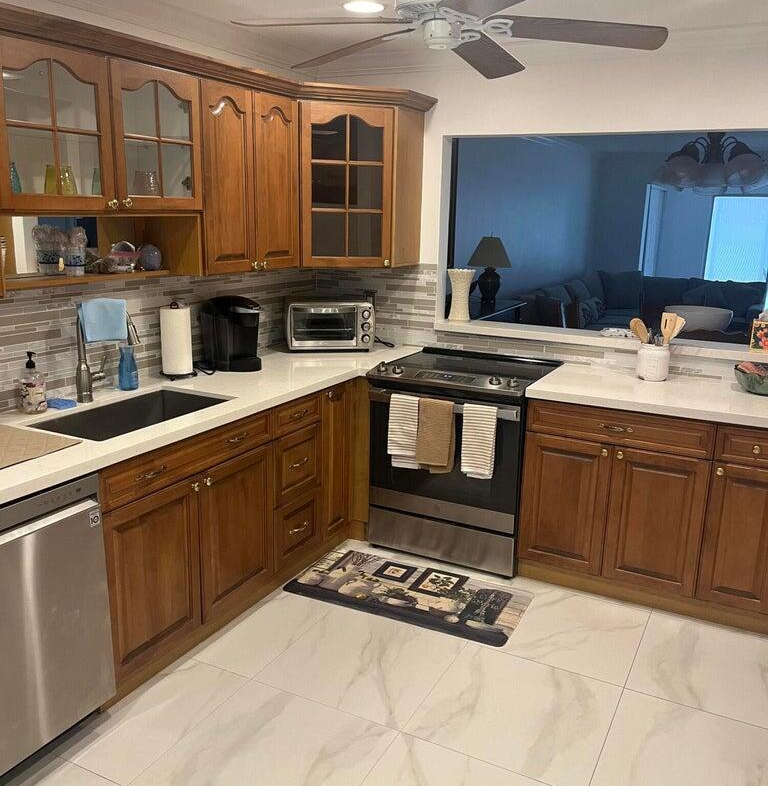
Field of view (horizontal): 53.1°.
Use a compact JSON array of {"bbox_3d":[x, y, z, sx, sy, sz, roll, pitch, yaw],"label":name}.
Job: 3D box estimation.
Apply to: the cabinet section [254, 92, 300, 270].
[{"bbox_3d":[-0.620,-0.959,3.543,0.325,0.750,0.345,8,15,26],"label":"cabinet section"}]

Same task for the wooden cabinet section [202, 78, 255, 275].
[{"bbox_3d":[-0.777,-0.892,3.246,0.325,0.750,0.342,8,15,26],"label":"wooden cabinet section"}]

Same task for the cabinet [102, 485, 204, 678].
[{"bbox_3d":[-0.991,0.604,2.768,0.480,0.606,0.457,8,15,26],"label":"cabinet"}]

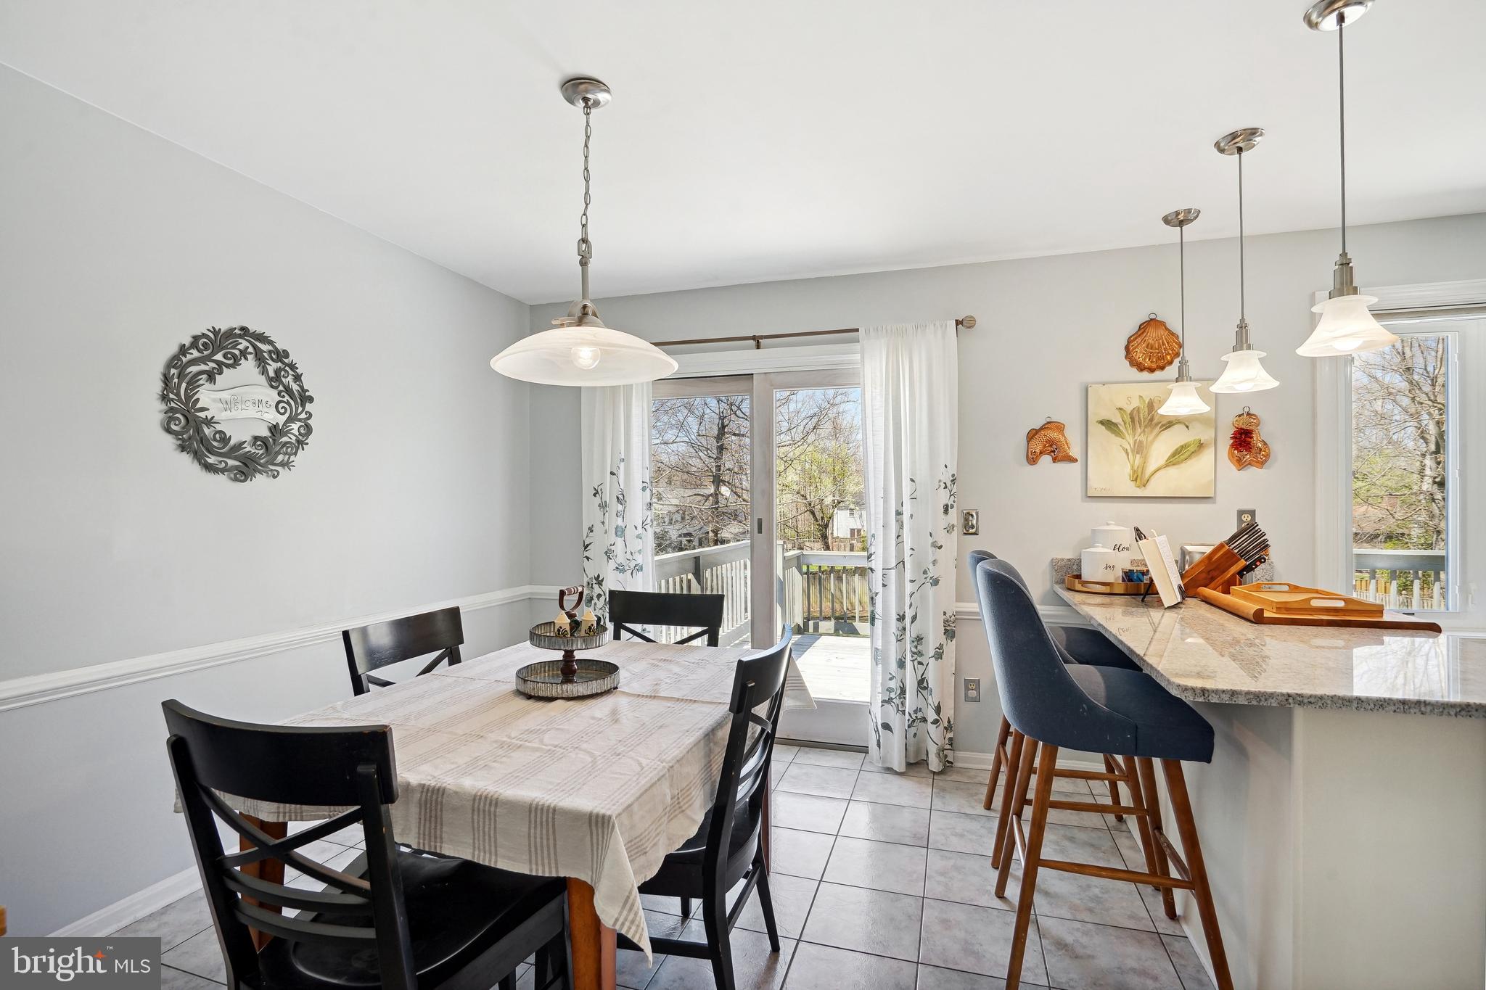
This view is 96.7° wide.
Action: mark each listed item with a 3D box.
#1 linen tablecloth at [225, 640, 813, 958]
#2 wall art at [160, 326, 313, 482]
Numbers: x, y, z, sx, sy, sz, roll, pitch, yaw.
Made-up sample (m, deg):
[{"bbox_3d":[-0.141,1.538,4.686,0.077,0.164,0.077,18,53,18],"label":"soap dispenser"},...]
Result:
[{"bbox_3d":[-0.481,0.658,1.850,1.110,0.250,1.350,0,-1,18],"label":"linen tablecloth"},{"bbox_3d":[-1.806,-0.331,2.390,0.030,0.560,0.530,0,-1,18],"label":"wall art"}]

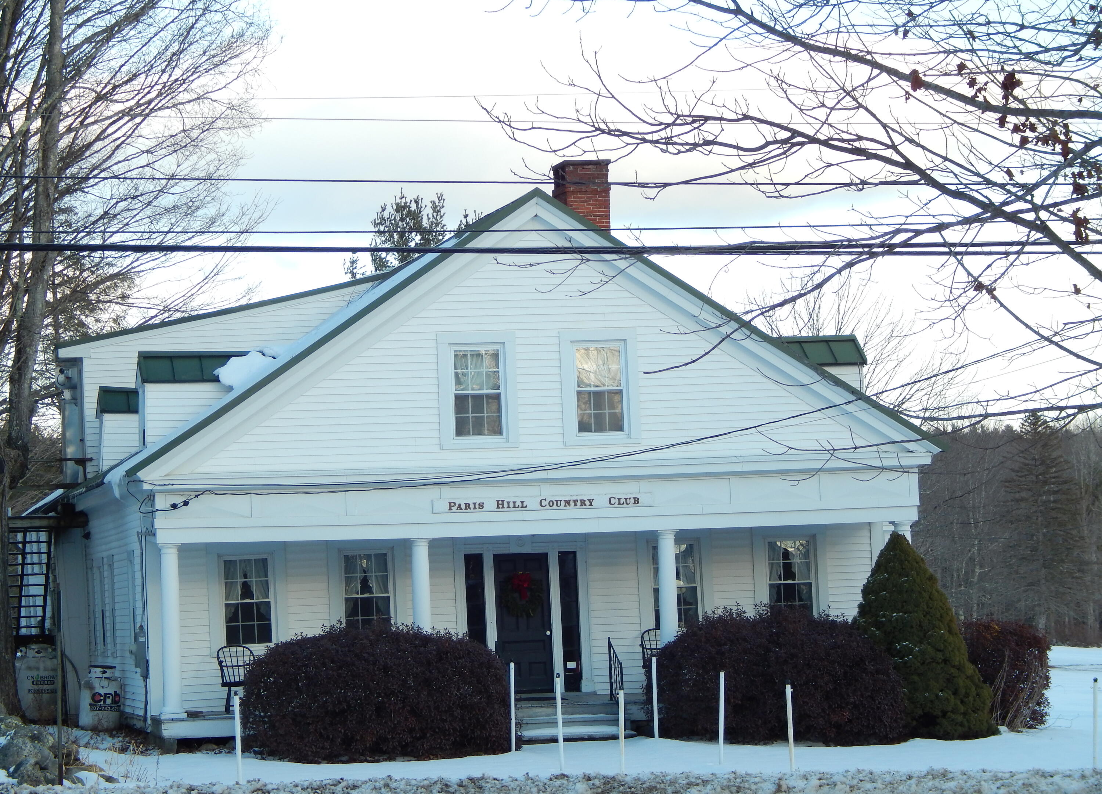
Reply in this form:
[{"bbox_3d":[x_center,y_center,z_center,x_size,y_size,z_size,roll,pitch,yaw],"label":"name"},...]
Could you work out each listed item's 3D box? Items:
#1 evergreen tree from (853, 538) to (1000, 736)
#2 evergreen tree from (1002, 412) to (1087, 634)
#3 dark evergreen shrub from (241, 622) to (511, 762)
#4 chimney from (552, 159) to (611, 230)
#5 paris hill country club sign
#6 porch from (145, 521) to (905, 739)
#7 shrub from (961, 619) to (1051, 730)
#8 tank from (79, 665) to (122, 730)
[{"bbox_3d":[5.223,3.328,51.000,1.950,2.830,1.950,-2,-3,0],"label":"evergreen tree"},{"bbox_3d":[27.599,7.014,205.000,4.600,12.300,4.600,-2,-3,-12],"label":"evergreen tree"},{"bbox_3d":[-2.338,3.955,49.100,3.600,1.850,2.500,-2,-3,-12],"label":"dark evergreen shrub"},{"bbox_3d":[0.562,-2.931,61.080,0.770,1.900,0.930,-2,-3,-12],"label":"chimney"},{"bbox_3d":[-0.075,1.490,51.529,3.180,0.200,0.040,-2,-3,-12],"label":"paris hill country club sign"},{"bbox_3d":[-0.203,3.278,52.378,11.000,2.700,2.200,-2,-3,-12],"label":"porch"},{"bbox_3d":[6.611,4.073,53.700,1.420,1.620,1.450,-2,-3,-12],"label":"shrub"},{"bbox_3d":[-6.758,4.520,55.000,0.630,1.000,0.630,-1,-4,-23],"label":"tank"}]

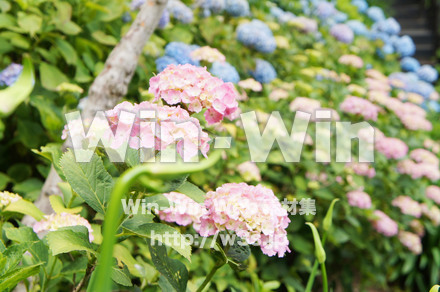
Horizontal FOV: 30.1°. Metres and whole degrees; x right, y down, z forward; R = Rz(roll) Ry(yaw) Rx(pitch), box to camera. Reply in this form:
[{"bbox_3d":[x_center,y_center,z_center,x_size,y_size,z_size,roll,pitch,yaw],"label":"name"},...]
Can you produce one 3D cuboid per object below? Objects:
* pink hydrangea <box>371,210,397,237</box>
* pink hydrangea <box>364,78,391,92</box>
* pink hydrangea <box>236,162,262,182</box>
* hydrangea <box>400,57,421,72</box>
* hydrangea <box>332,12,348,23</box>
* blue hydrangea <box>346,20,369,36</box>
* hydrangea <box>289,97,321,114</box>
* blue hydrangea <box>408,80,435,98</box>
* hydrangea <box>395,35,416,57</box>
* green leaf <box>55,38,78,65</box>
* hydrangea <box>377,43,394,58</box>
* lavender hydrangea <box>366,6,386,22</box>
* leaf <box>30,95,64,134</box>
[{"bbox_3d":[0.724,0.341,3.600,0.140,0.100,0.140,22,21,0],"label":"pink hydrangea"},{"bbox_3d":[0.886,-0.340,4.600,0.140,0.082,0.130,0,8,0],"label":"pink hydrangea"},{"bbox_3d":[0.126,0.109,3.500,0.115,0.090,0.115,0,8,0],"label":"pink hydrangea"},{"bbox_3d":[1.258,-0.538,5.400,0.140,0.105,0.140,9,17,0],"label":"hydrangea"},{"bbox_3d":[0.840,-0.896,5.700,0.115,0.085,0.115,0,8,0],"label":"hydrangea"},{"bbox_3d":[0.874,-0.744,5.200,0.150,0.110,0.150,12,18,0],"label":"blue hydrangea"},{"bbox_3d":[0.404,-0.198,4.000,0.130,0.080,0.130,0,8,0],"label":"hydrangea"},{"bbox_3d":[1.136,-0.318,4.600,0.152,0.096,0.140,0,8,0],"label":"blue hydrangea"},{"bbox_3d":[1.199,-0.649,5.300,0.140,0.130,0.140,0,8,0],"label":"hydrangea"},{"bbox_3d":[-0.491,-0.300,2.600,0.070,0.025,0.120,-17,61,-46],"label":"green leaf"},{"bbox_3d":[1.066,-0.613,5.250,0.115,0.100,0.115,0,8,0],"label":"hydrangea"},{"bbox_3d":[1.181,-0.995,6.200,0.140,0.119,0.130,0,8,0],"label":"lavender hydrangea"},{"bbox_3d":[-0.485,-0.086,2.300,0.096,0.112,0.060,0,8,0],"label":"leaf"}]

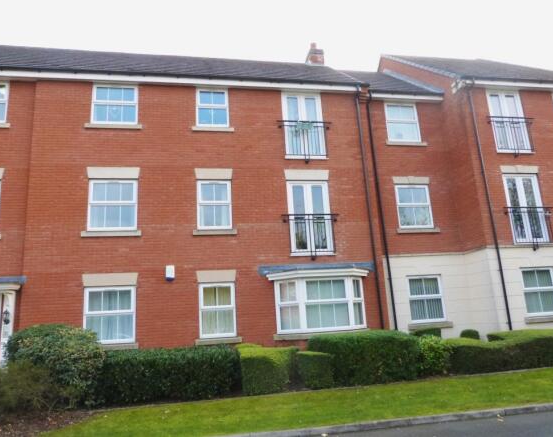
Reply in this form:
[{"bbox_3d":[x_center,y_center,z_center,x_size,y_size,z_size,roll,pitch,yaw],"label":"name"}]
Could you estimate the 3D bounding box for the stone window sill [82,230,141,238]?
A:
[{"bbox_3d":[-4.042,0.395,10.394,1.395,0.135,0.150,-1,-13,-11],"label":"stone window sill"}]

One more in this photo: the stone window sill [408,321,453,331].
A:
[{"bbox_3d":[4.303,3.014,11.802,1.337,0.135,0.150,-1,-13,-11],"label":"stone window sill"}]

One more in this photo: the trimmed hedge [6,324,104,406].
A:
[{"bbox_3d":[-4.091,2.741,7.859,1.630,1.450,1.400,-1,-13,-11],"label":"trimmed hedge"}]

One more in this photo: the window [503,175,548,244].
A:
[{"bbox_3d":[7.083,-0.273,11.970,1.142,2.045,0.100,-1,-13,-11],"label":"window"}]

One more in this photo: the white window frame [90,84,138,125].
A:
[{"bbox_3d":[-4.269,-3.001,11.184,1.143,1.134,0.100,-1,-13,-11],"label":"white window frame"}]

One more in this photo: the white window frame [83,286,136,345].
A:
[{"bbox_3d":[-3.931,2.300,9.984,1.138,1.328,0.100,-1,-13,-11],"label":"white window frame"}]

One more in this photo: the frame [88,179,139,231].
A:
[{"bbox_3d":[-4.099,-0.323,10.590,1.164,1.314,0.100,-1,-13,-12],"label":"frame"}]

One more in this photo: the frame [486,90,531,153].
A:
[{"bbox_3d":[6.957,-2.897,12.629,1.157,2.008,0.100,-1,-13,-12],"label":"frame"}]

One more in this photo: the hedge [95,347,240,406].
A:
[{"bbox_3d":[-2.099,2.977,8.062,2.650,0.870,0.950,-1,-13,-11],"label":"hedge"}]

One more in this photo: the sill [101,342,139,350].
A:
[{"bbox_3d":[-3.905,3.021,9.755,1.370,0.140,0.160,-1,-13,-11],"label":"sill"}]

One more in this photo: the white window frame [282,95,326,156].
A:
[{"bbox_3d":[0.775,-2.647,12.059,1.172,2.016,0.080,-1,-13,-11],"label":"white window frame"}]

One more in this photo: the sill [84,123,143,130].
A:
[{"bbox_3d":[-4.233,-2.384,11.006,1.416,0.135,0.150,-1,-13,-11],"label":"sill"}]

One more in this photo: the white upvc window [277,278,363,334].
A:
[{"bbox_3d":[1.175,2.154,10.689,2.420,1.360,0.470,-1,-13,-11],"label":"white upvc window"}]

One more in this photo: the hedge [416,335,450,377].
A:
[{"bbox_3d":[3.357,2.959,9.215,0.700,0.800,0.750,-1,-13,-12],"label":"hedge"}]

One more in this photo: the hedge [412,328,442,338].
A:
[{"bbox_3d":[3.846,3.264,10.839,1.000,0.810,0.800,-1,-13,-12],"label":"hedge"}]

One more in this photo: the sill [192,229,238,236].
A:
[{"bbox_3d":[-1.580,0.379,10.893,1.114,0.149,0.150,-1,-13,-12],"label":"sill"}]

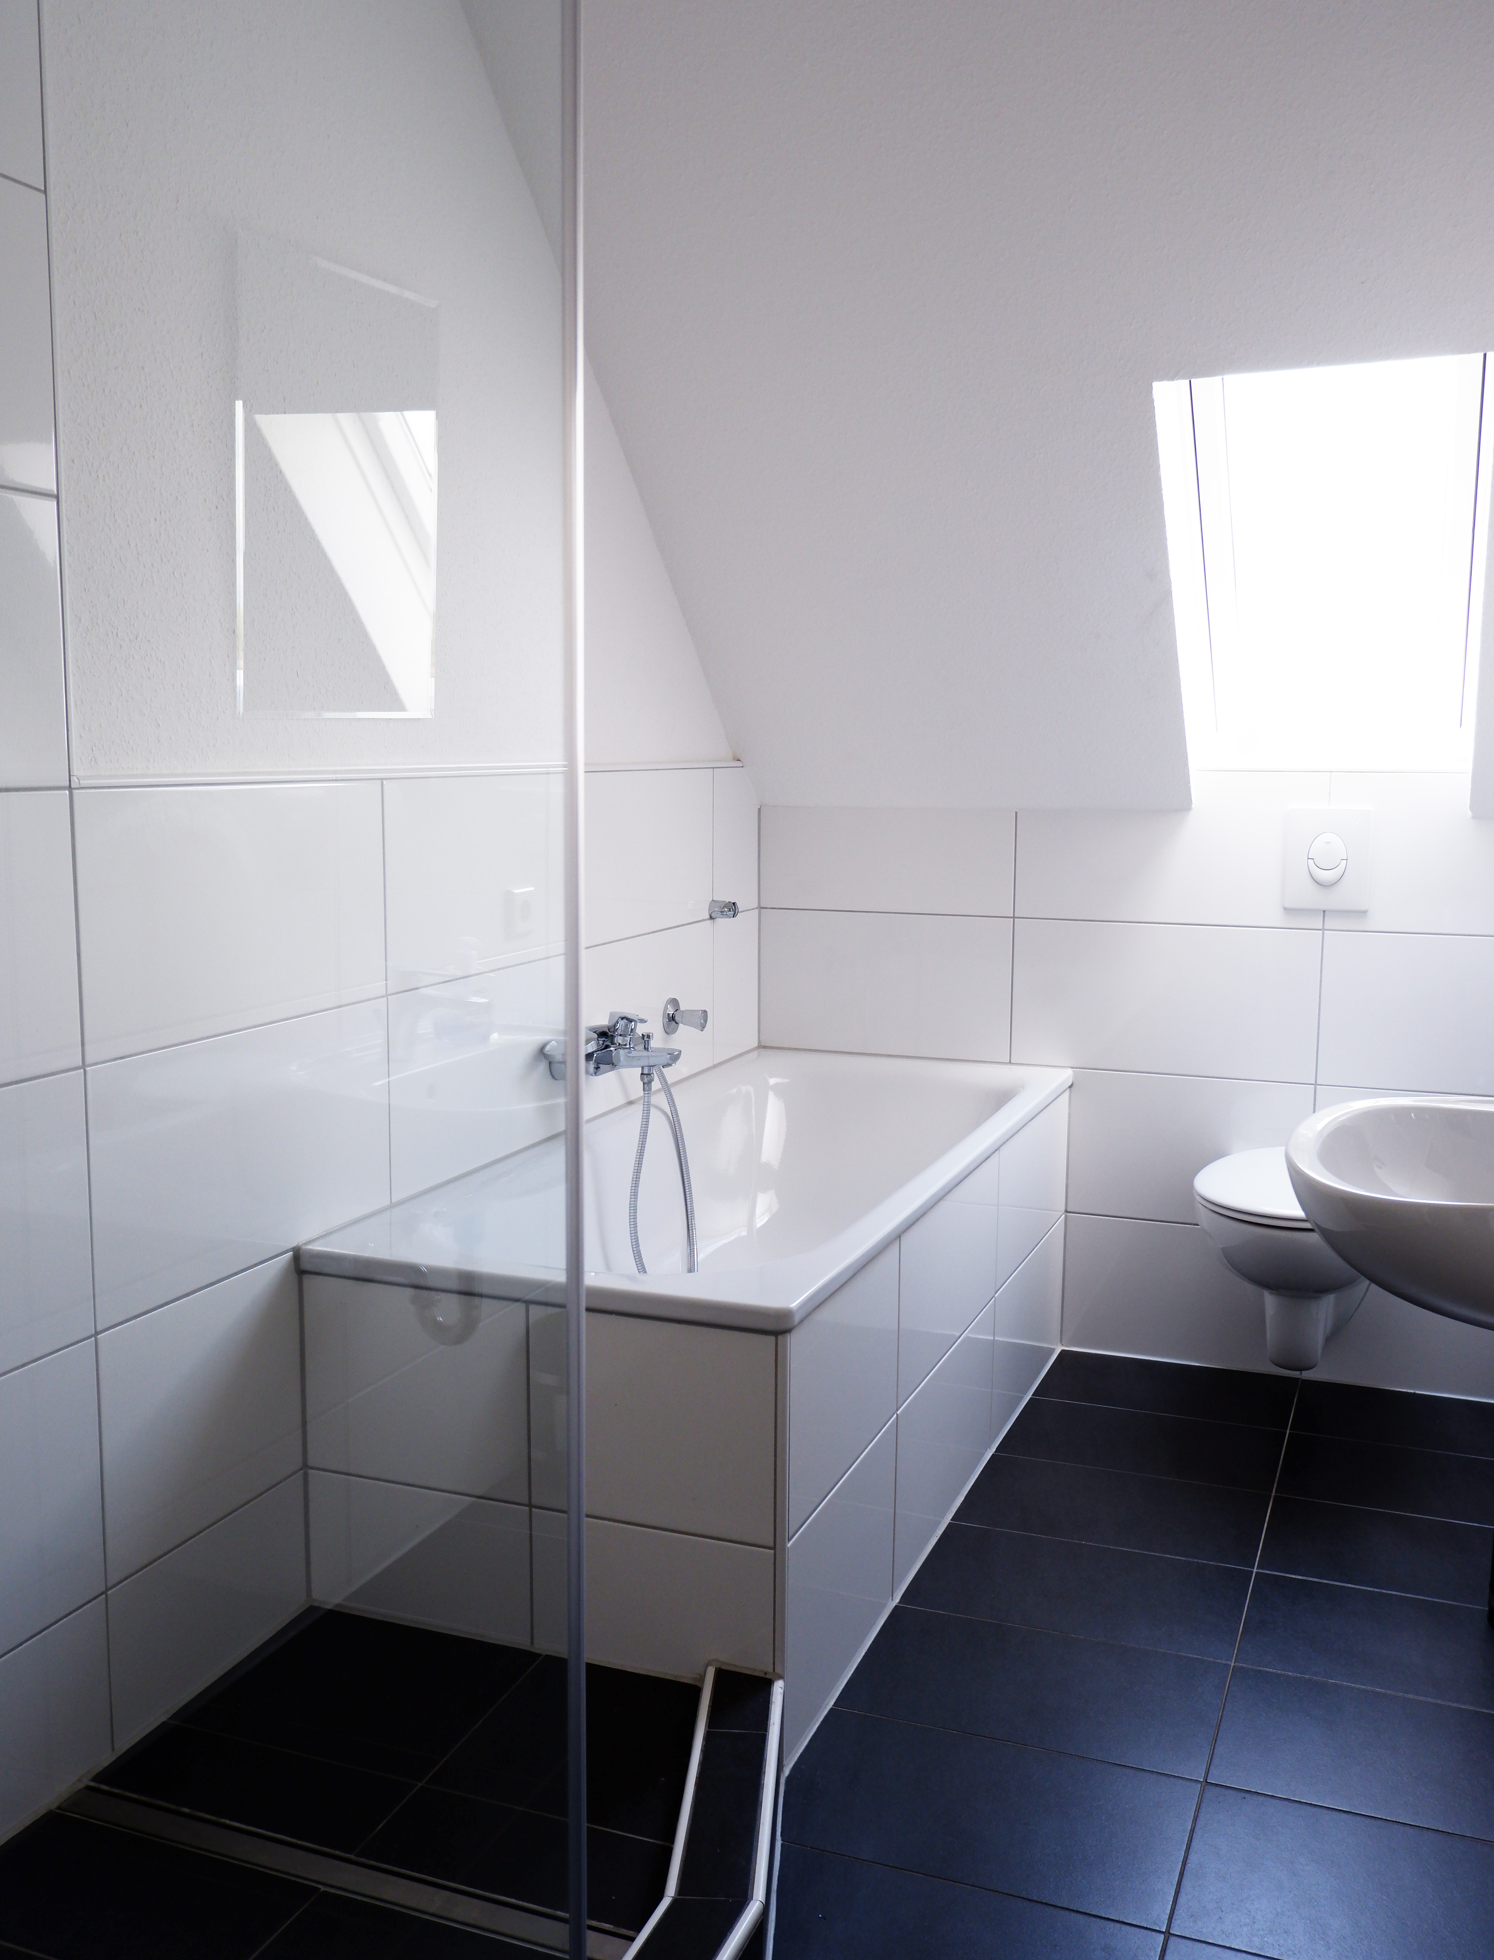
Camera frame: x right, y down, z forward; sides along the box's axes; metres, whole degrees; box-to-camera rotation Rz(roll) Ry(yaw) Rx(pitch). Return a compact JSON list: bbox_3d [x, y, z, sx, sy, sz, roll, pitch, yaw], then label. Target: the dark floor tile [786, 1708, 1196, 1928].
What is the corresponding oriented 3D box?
[{"bbox_3d":[0.283,0.995,2.016,0.482,0.012,0.287,3,8,22],"label":"dark floor tile"}]

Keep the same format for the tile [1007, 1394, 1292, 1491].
[{"bbox_3d":[0.720,0.851,3.074,0.496,0.010,0.284,3,8,22],"label":"tile"}]

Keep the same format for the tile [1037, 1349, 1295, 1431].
[{"bbox_3d":[0.838,0.815,3.347,0.482,0.012,0.302,3,8,22],"label":"tile"}]

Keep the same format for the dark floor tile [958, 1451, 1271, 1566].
[{"bbox_3d":[0.616,0.887,2.814,0.482,0.012,0.293,3,8,22],"label":"dark floor tile"}]

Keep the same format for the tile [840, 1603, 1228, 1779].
[{"bbox_3d":[0.386,0.959,2.274,0.492,0.010,0.291,3,8,22],"label":"tile"}]

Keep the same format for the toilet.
[{"bbox_3d":[1.025,0.561,3.118,0.372,0.367,0.530,3,8,22],"label":"toilet"}]

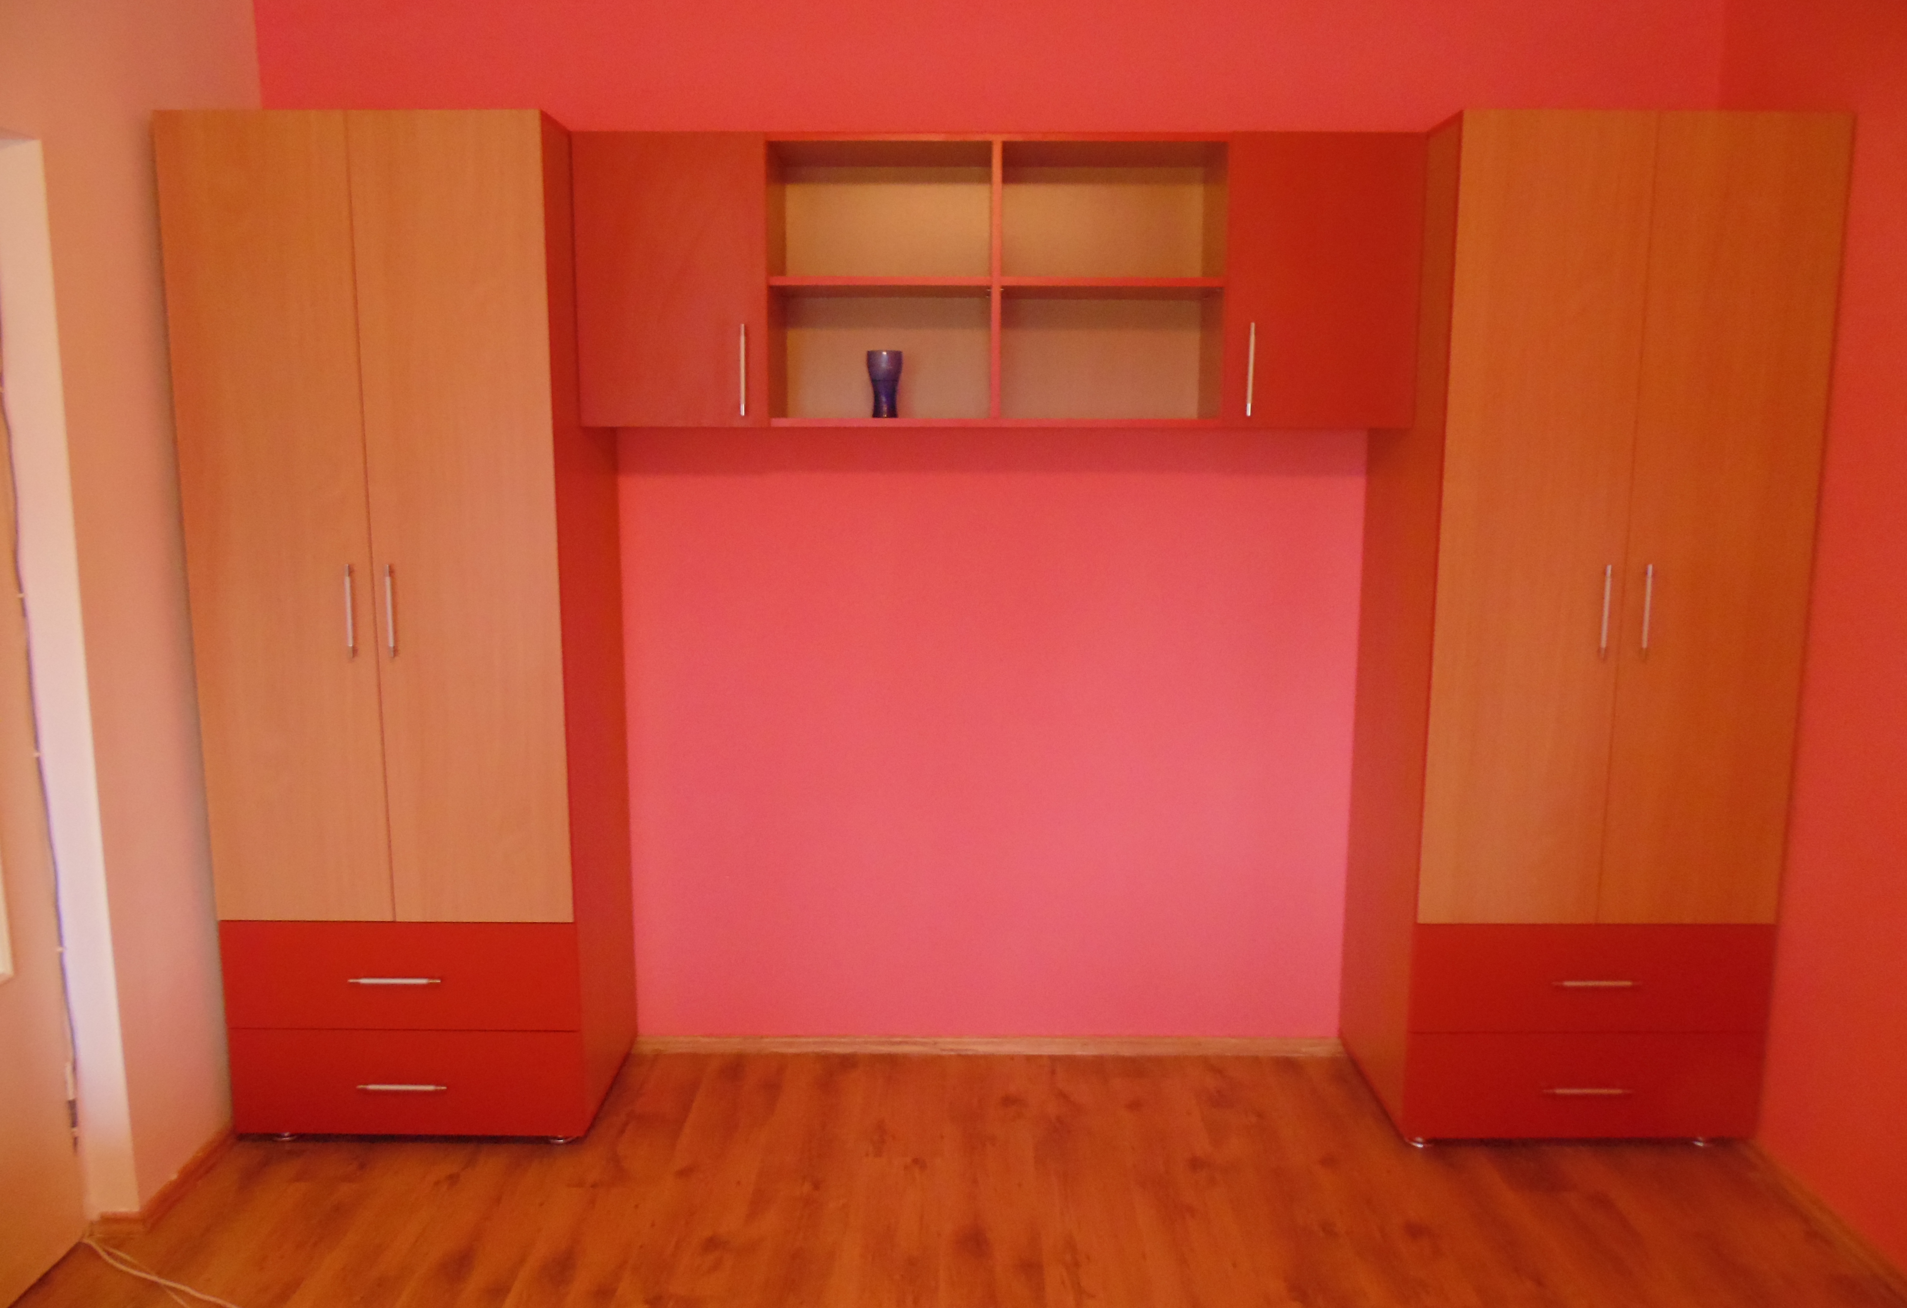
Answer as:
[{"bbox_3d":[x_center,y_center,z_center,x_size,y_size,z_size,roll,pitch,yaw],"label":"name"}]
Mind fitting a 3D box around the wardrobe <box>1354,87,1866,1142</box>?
[{"bbox_3d":[1.350,-0.028,3.048,0.755,2.121,0.519,0,9,0],"label":"wardrobe"}]

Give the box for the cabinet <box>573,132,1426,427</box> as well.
[{"bbox_3d":[0.091,-0.798,3.028,1.765,0.600,0.329,0,9,0],"label":"cabinet"}]

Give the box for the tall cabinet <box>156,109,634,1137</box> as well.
[{"bbox_3d":[-1.166,-0.033,3.049,0.746,2.121,0.519,0,9,0],"label":"tall cabinet"}]

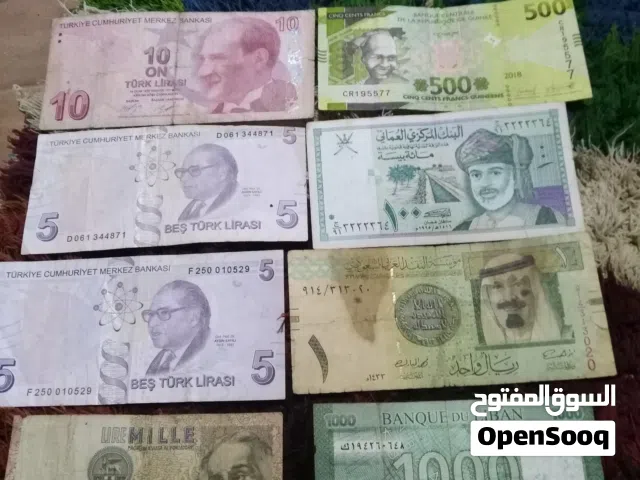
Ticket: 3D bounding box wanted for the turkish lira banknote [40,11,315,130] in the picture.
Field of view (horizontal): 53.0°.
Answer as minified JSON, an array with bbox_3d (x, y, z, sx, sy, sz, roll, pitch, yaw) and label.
[{"bbox_3d":[-0.070,-0.086,0.322,0.136,0.003,0.064,-2,70,2],"label":"turkish lira banknote"}]

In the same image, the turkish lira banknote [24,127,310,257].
[{"bbox_3d":[-0.071,-0.026,0.300,0.130,0.003,0.064,-3,70,1],"label":"turkish lira banknote"}]

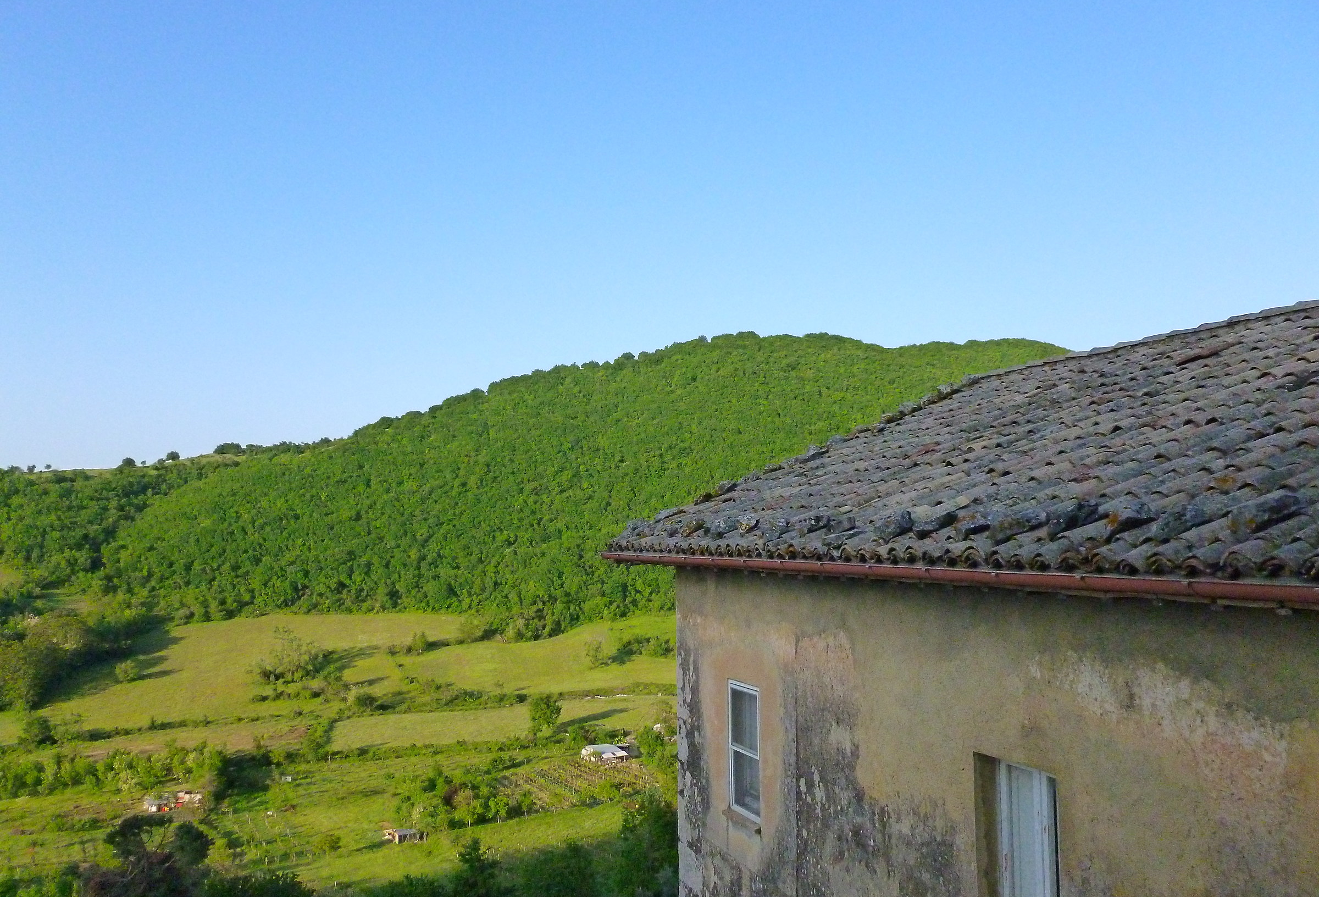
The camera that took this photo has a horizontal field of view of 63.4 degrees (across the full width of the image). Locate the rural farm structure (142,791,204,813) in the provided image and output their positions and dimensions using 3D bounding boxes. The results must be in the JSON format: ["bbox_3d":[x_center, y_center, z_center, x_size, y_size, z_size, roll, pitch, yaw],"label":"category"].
[{"bbox_3d":[-103.937,75.420,228.000,12.000,3.200,6.500,2,-5,-29],"label":"rural farm structure"}]

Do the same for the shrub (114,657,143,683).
[{"bbox_3d":[-174.256,72.677,350.000,9.200,7.600,9.200,2,-5,-26],"label":"shrub"}]

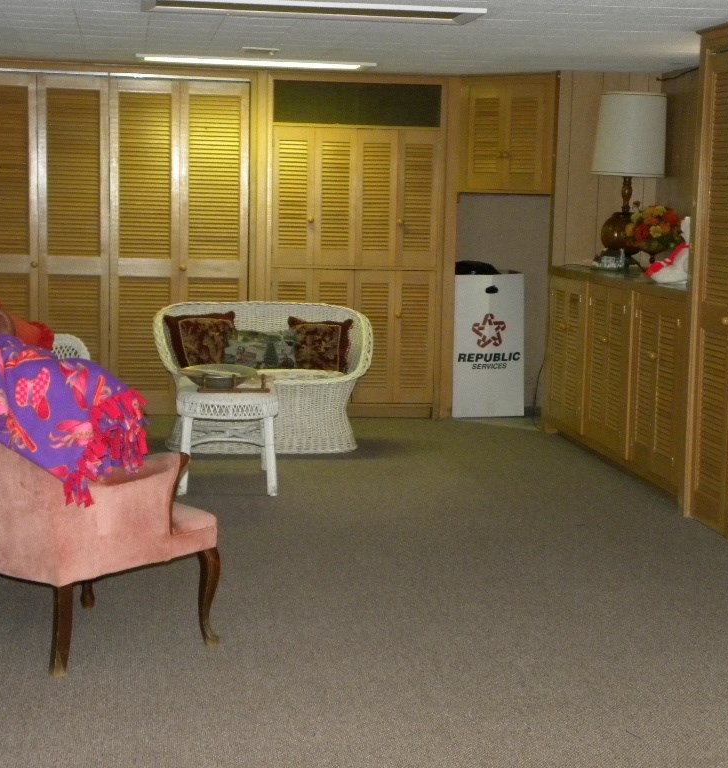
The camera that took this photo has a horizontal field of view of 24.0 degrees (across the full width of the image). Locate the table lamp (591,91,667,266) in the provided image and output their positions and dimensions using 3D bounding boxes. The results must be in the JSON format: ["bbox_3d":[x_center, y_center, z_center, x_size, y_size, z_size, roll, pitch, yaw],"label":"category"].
[{"bbox_3d":[1.512,-1.167,9.783,0.430,1.000,0.430,0,6,-8],"label":"table lamp"}]

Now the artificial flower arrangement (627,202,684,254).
[{"bbox_3d":[1.626,-0.844,9.561,0.330,0.330,0.300,0,6,-8],"label":"artificial flower arrangement"}]

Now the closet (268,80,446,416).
[{"bbox_3d":[-0.080,-0.837,10.710,1.100,2.070,0.450,0,6,-8],"label":"closet"}]

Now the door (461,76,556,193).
[{"bbox_3d":[0.838,-1.443,9.924,0.680,0.680,0.060,6,8,39],"label":"door"}]

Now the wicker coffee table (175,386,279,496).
[{"bbox_3d":[-0.669,0.239,8.193,0.470,0.465,0.800,0,6,-8],"label":"wicker coffee table"}]

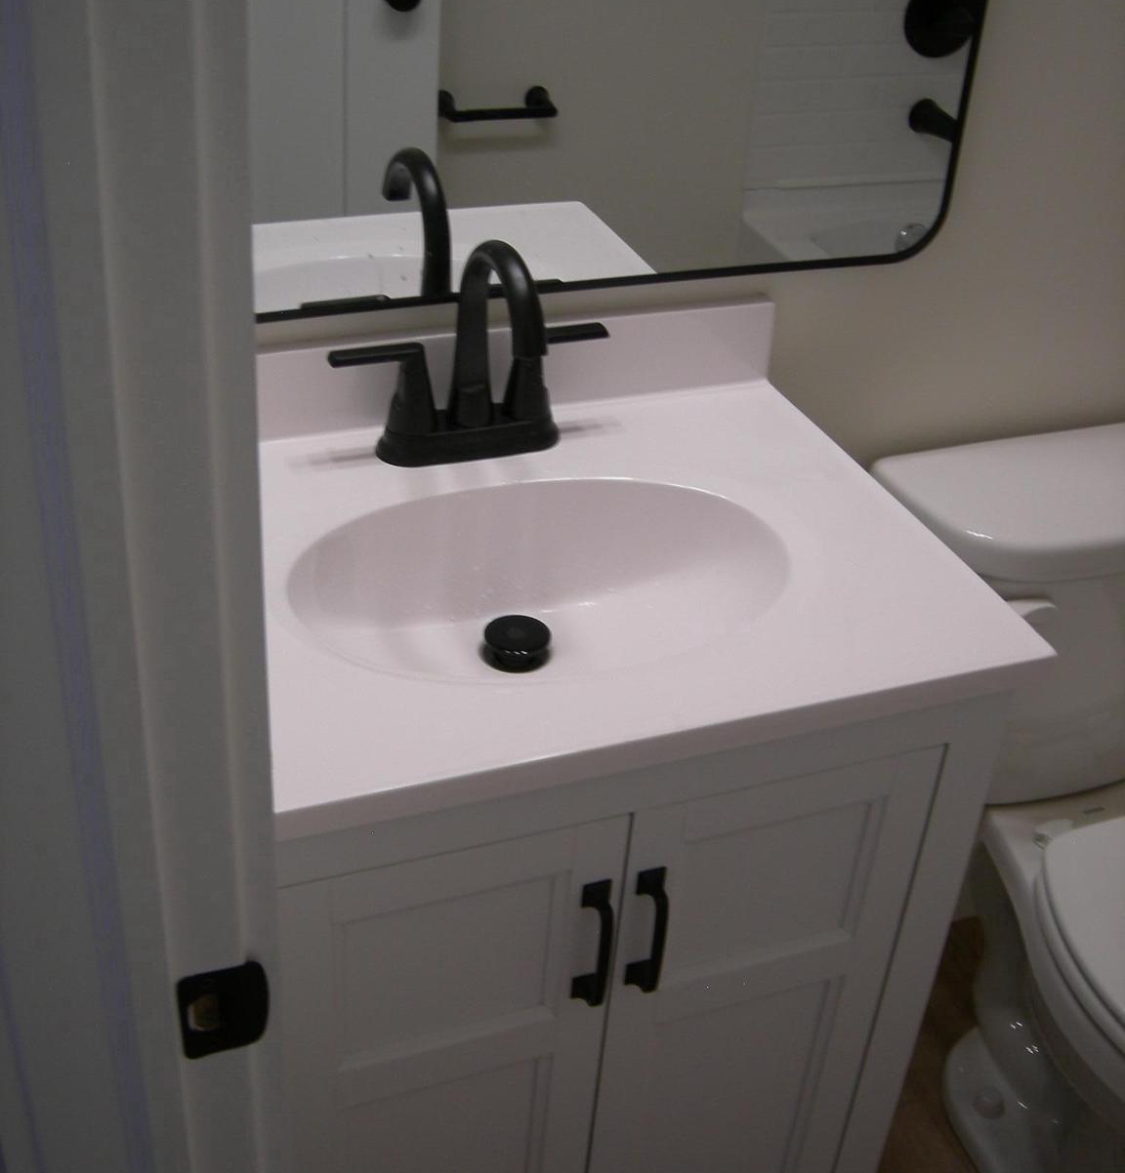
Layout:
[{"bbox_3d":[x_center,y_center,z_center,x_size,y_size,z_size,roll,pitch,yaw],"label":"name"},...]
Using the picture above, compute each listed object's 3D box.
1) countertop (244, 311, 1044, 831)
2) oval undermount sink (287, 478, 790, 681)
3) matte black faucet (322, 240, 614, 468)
[{"bbox_3d":[-0.020,-0.052,1.175,0.625,0.104,0.471,-9,36,-20],"label":"countertop"},{"bbox_3d":[-0.014,0.042,1.197,0.393,0.130,0.264,-9,36,-20],"label":"oval undermount sink"},{"bbox_3d":[-0.052,-0.174,1.217,0.240,0.202,0.170,-9,36,-20],"label":"matte black faucet"}]

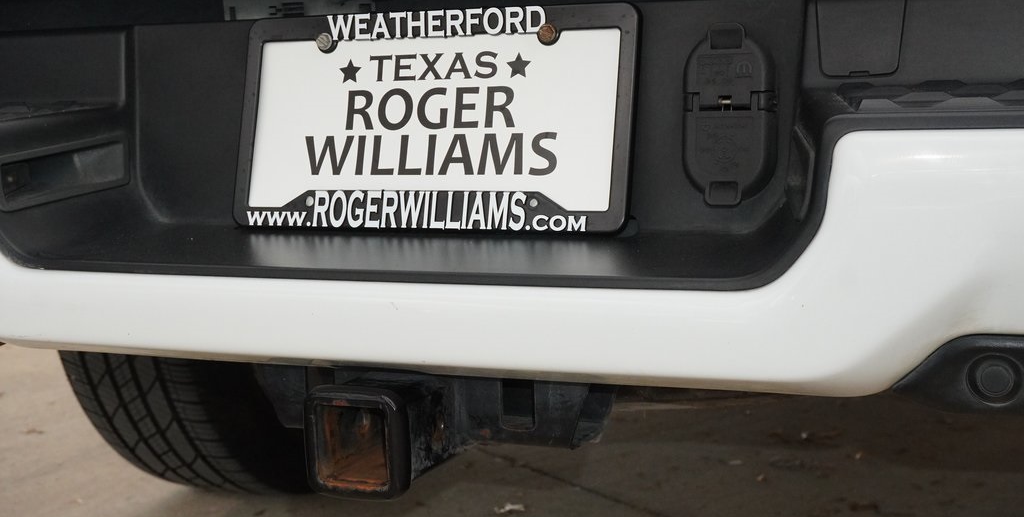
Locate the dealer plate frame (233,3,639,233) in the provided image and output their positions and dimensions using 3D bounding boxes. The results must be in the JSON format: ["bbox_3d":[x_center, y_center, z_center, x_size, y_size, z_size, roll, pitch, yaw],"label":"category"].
[{"bbox_3d":[-0.060,-0.099,1.062,0.312,0.160,0.014,2,-6,23],"label":"dealer plate frame"}]

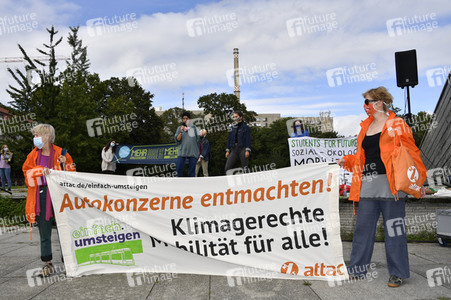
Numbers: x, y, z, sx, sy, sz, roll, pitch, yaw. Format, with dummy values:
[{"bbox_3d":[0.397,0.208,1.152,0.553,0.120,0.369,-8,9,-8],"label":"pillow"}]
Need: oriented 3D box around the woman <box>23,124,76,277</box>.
[{"bbox_3d":[-1.774,0.460,3.552,0.560,1.530,0.440,1,-6,-7],"label":"woman"}]

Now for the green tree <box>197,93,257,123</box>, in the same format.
[{"bbox_3d":[0.109,-0.930,38.269,6.800,11.000,6.800,0,-6,0],"label":"green tree"}]

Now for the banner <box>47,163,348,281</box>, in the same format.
[{"bbox_3d":[-0.315,0.648,3.263,2.760,1.060,0.200,0,-6,5],"label":"banner"}]

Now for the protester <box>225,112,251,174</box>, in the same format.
[{"bbox_3d":[0.241,0.064,7.027,0.530,1.690,0.420,-1,-6,14],"label":"protester"}]

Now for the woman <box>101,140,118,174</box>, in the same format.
[{"bbox_3d":[-3.675,0.521,11.200,0.520,1.630,0.360,1,-5,-26],"label":"woman"}]

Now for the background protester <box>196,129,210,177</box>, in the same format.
[{"bbox_3d":[-0.547,0.277,8.915,0.480,1.630,0.380,-4,-7,37],"label":"background protester"}]

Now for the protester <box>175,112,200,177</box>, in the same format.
[{"bbox_3d":[-0.767,0.068,7.127,0.520,1.700,0.400,-1,-6,7],"label":"protester"}]

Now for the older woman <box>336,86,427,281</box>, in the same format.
[{"bbox_3d":[1.454,0.300,3.246,0.720,1.790,0.540,-5,-8,43],"label":"older woman"}]

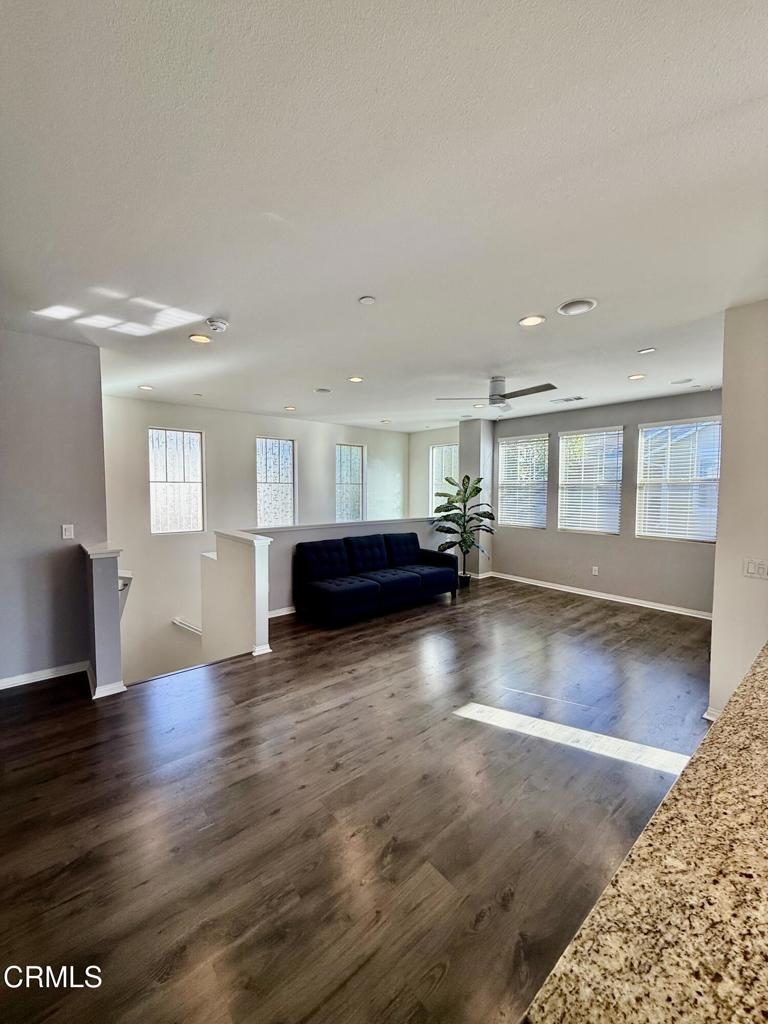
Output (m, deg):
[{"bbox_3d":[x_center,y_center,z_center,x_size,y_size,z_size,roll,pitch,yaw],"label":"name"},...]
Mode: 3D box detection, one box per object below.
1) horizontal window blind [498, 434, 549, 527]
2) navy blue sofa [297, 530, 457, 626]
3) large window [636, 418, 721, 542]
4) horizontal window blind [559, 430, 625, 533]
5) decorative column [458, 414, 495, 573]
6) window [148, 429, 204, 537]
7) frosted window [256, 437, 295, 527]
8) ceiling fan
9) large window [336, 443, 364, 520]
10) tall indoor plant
[{"bbox_3d":[2.289,-0.502,6.927,0.070,1.515,0.934,-2,4,-39],"label":"horizontal window blind"},{"bbox_3d":[-0.046,0.824,5.518,2.100,0.870,0.850,-2,4,-39],"label":"navy blue sofa"},{"bbox_3d":[3.673,-0.402,5.205,0.070,1.529,0.922,-2,4,-39],"label":"large window"},{"bbox_3d":[3.006,-0.453,6.083,0.100,1.513,0.925,-2,4,-39],"label":"horizontal window blind"},{"bbox_3d":[1.660,-0.209,7.517,0.300,2.749,0.490,-2,4,-39],"label":"decorative column"},{"bbox_3d":[-2.970,-0.427,5.975,0.723,1.483,0.100,-2,4,-39],"label":"window"},{"bbox_3d":[-1.793,-0.470,6.919,0.720,1.483,0.100,-2,4,-39],"label":"frosted window"},{"bbox_3d":[1.313,-1.278,4.406,1.150,0.310,1.140,-2,4,-39],"label":"ceiling fan"},{"bbox_3d":[-0.627,-0.513,7.853,0.709,1.483,0.100,-2,4,-39],"label":"large window"},{"bbox_3d":[1.293,0.297,6.702,0.840,1.814,0.840,0,3,0],"label":"tall indoor plant"}]

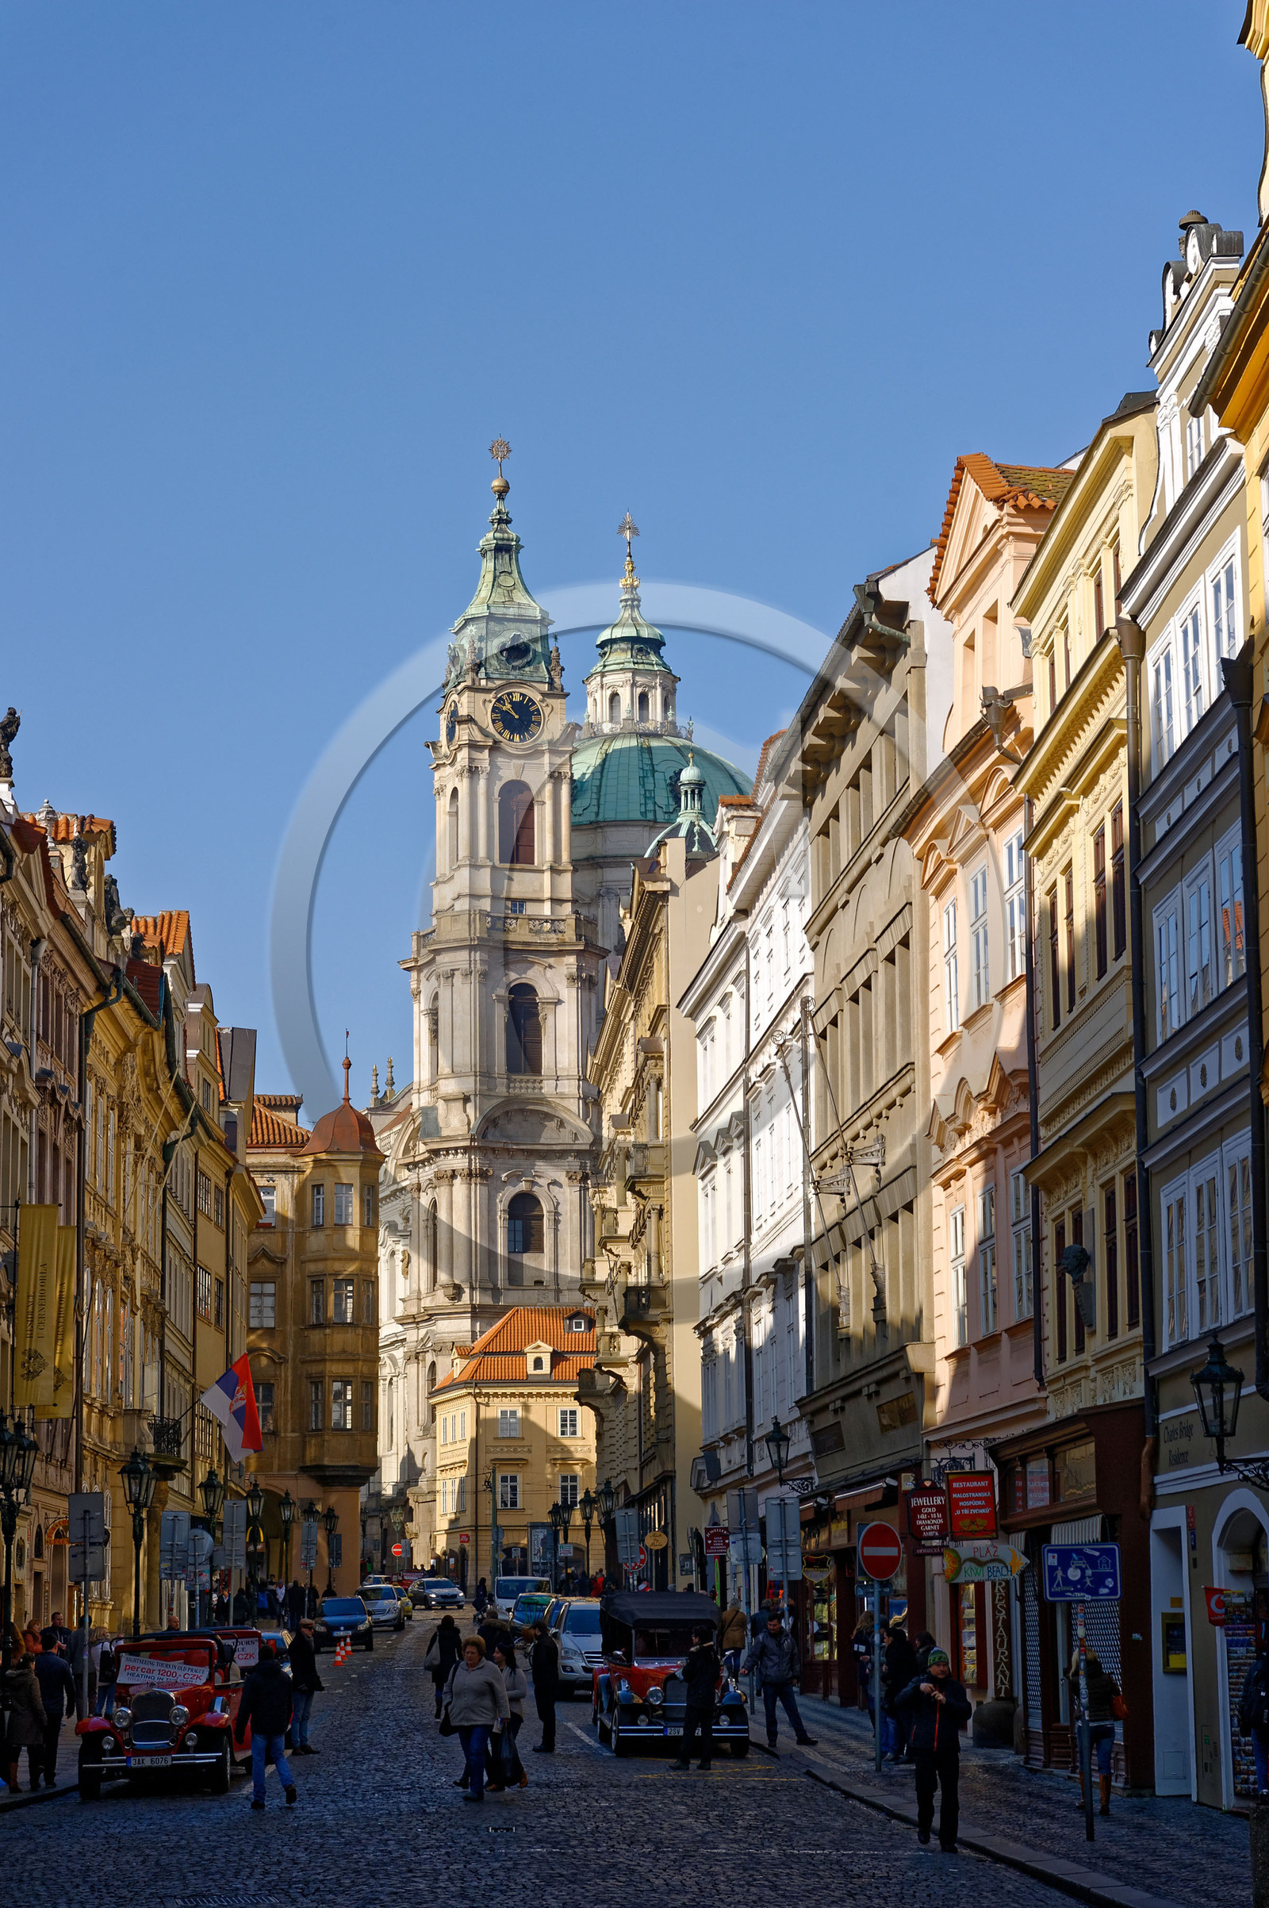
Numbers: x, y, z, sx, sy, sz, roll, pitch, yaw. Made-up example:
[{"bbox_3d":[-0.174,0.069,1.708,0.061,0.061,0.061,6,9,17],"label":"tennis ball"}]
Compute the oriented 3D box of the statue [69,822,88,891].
[{"bbox_3d":[-13.050,-2.281,87.149,0.500,1.650,0.500,0,-10,-3],"label":"statue"}]

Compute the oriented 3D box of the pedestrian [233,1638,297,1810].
[{"bbox_3d":[-3.869,8.077,38.953,0.620,1.720,0.500,2,-11,-14],"label":"pedestrian"}]

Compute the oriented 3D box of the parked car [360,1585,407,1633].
[{"bbox_3d":[-8.733,22.243,126.206,1.760,1.500,4.200,0,-10,-2],"label":"parked car"}]

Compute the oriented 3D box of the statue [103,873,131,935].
[{"bbox_3d":[-13.555,-1.318,97.149,0.600,1.650,0.700,0,-10,-3],"label":"statue"}]

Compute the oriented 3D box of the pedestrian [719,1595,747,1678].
[{"bbox_3d":[1.897,13.258,71.500,0.540,1.654,0.380,1,-10,-5],"label":"pedestrian"}]

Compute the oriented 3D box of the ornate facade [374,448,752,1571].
[{"bbox_3d":[-6.246,5.979,264.501,27.000,77.500,31.000,2,-11,-14],"label":"ornate facade"}]

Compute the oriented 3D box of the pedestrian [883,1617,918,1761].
[{"bbox_3d":[3.253,9.045,45.600,0.450,1.763,0.500,-2,-10,10],"label":"pedestrian"}]

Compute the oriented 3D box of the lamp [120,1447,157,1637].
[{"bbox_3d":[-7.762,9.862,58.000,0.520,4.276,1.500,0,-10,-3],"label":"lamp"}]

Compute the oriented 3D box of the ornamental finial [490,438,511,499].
[{"bbox_3d":[-9.244,-33.309,255.383,1.500,4.250,1.250,2,-11,-11],"label":"ornamental finial"}]

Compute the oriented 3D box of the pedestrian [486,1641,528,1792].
[{"bbox_3d":[-1.476,8.783,42.700,0.480,1.674,0.500,8,-13,-40],"label":"pedestrian"}]

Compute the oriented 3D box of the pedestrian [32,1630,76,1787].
[{"bbox_3d":[-6.522,8.487,41.753,0.460,1.720,0.340,-3,-10,11],"label":"pedestrian"}]

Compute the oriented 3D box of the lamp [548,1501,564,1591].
[{"bbox_3d":[-3.046,23.394,143.000,0.520,4.483,0.520,0,-10,-3],"label":"lamp"}]

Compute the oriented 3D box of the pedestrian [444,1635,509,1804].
[{"bbox_3d":[-1.685,8.052,39.152,0.620,1.690,0.520,-4,-11,17],"label":"pedestrian"}]

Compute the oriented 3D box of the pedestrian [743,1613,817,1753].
[{"bbox_3d":[1.885,9.452,48.253,0.880,1.720,0.480,-6,-11,26],"label":"pedestrian"}]

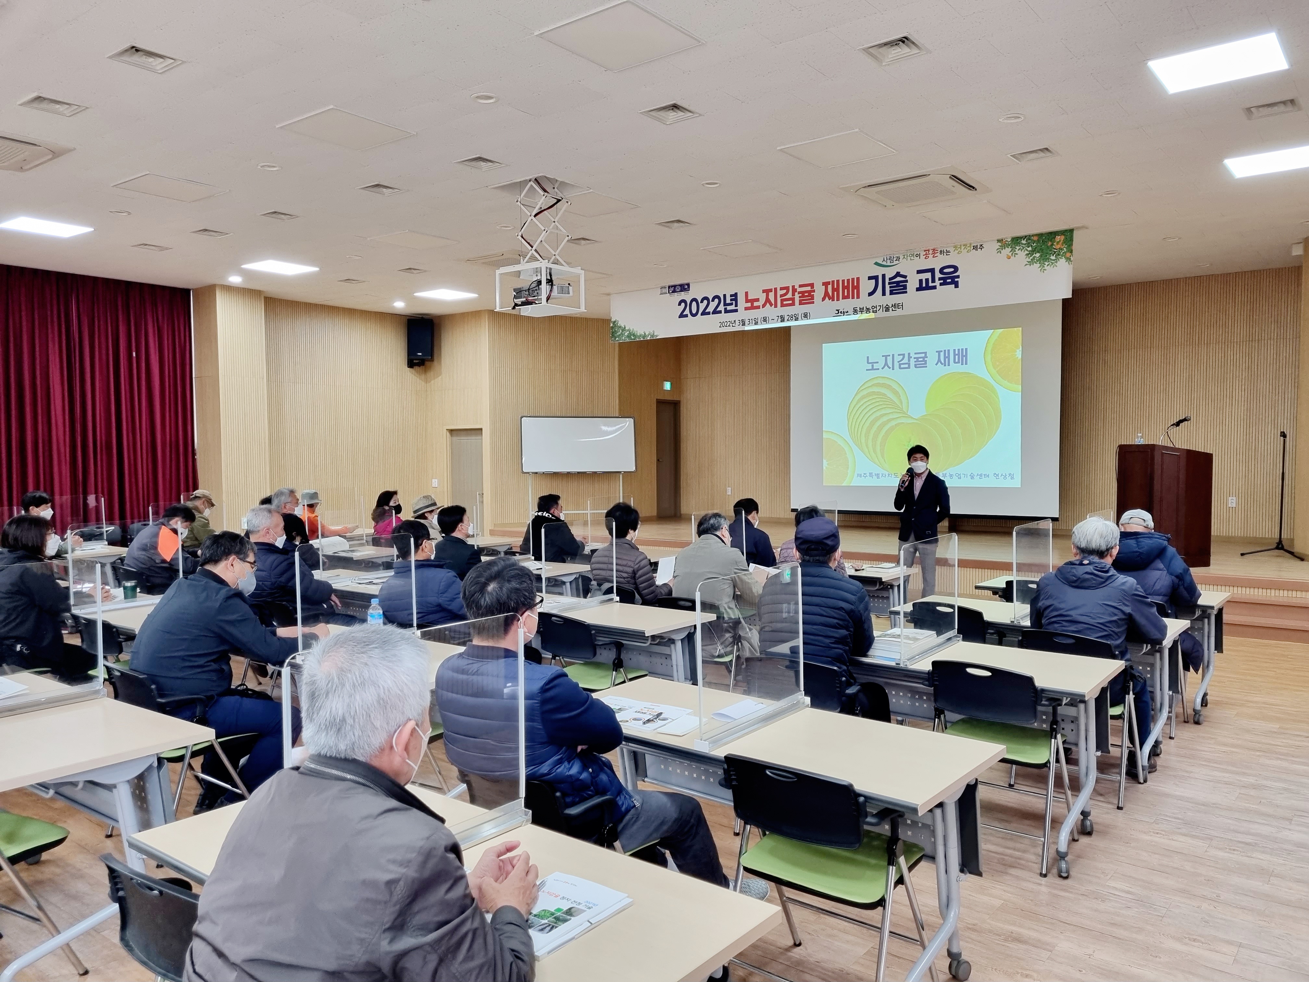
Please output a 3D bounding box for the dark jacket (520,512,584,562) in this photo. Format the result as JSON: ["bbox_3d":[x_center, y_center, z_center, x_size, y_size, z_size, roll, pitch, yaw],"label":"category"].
[{"bbox_3d":[-0.957,0.521,9.151,0.570,0.660,0.550,2,3,39],"label":"dark jacket"}]

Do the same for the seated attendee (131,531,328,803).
[{"bbox_3d":[-1.903,0.819,4.558,0.560,1.290,0.880,1,3,38],"label":"seated attendee"}]

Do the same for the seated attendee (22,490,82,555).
[{"bbox_3d":[-5.912,0.697,9.560,0.540,1.350,0.780,1,3,38],"label":"seated attendee"}]

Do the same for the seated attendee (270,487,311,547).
[{"bbox_3d":[-3.613,0.662,9.806,0.540,1.370,0.780,1,3,38],"label":"seated attendee"}]

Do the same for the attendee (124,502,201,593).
[{"bbox_3d":[-3.762,0.751,7.874,0.570,1.270,0.850,2,3,37],"label":"attendee"}]

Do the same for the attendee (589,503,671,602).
[{"bbox_3d":[-0.144,0.757,6.989,0.560,1.360,0.800,1,3,38],"label":"attendee"}]

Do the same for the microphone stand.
[{"bbox_3d":[7.387,0.029,11.469,0.600,1.480,0.680,-2,3,-29],"label":"microphone stand"}]

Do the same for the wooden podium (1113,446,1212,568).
[{"bbox_3d":[5.603,0.148,10.838,0.620,1.310,0.700,-1,3,-22],"label":"wooden podium"}]

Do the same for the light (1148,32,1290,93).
[{"bbox_3d":[3.122,-2.352,5.441,0.600,0.050,0.600,1,3,38],"label":"light"}]

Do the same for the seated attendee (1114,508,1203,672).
[{"bbox_3d":[3.076,0.782,6.177,0.600,1.335,0.800,1,3,38],"label":"seated attendee"}]

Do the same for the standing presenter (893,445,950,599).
[{"bbox_3d":[2.231,0.440,8.204,0.480,1.670,0.360,1,3,33],"label":"standing presenter"}]

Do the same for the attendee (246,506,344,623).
[{"bbox_3d":[-2.162,0.746,6.213,0.560,1.300,0.820,1,3,38],"label":"attendee"}]

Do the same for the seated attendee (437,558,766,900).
[{"bbox_3d":[-0.145,0.888,3.410,0.600,1.390,1.220,1,3,38],"label":"seated attendee"}]

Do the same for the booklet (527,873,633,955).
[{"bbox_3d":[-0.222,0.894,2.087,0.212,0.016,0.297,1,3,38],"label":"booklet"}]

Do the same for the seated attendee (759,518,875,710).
[{"bbox_3d":[0.763,0.819,4.439,0.570,1.380,0.800,1,3,31],"label":"seated attendee"}]

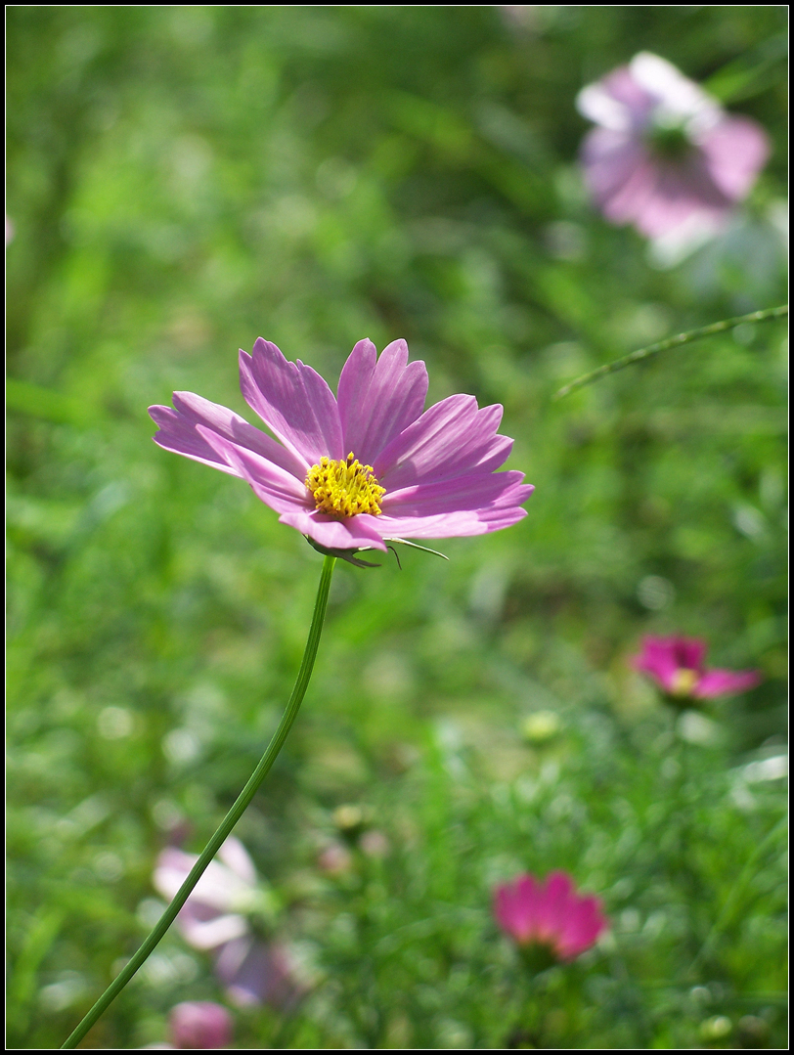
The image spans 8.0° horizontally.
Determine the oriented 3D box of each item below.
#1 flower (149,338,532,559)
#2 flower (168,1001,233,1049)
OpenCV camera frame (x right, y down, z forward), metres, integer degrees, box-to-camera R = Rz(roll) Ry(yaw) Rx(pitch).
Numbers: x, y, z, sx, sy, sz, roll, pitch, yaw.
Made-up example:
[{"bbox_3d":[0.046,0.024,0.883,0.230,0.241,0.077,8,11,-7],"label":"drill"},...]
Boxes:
[{"bbox_3d":[-0.012,-0.007,1.100,0.075,0.026,0.072,10,32,0],"label":"flower"},{"bbox_3d":[-0.069,0.178,2.000,0.024,0.022,0.024,0,20,0],"label":"flower"}]

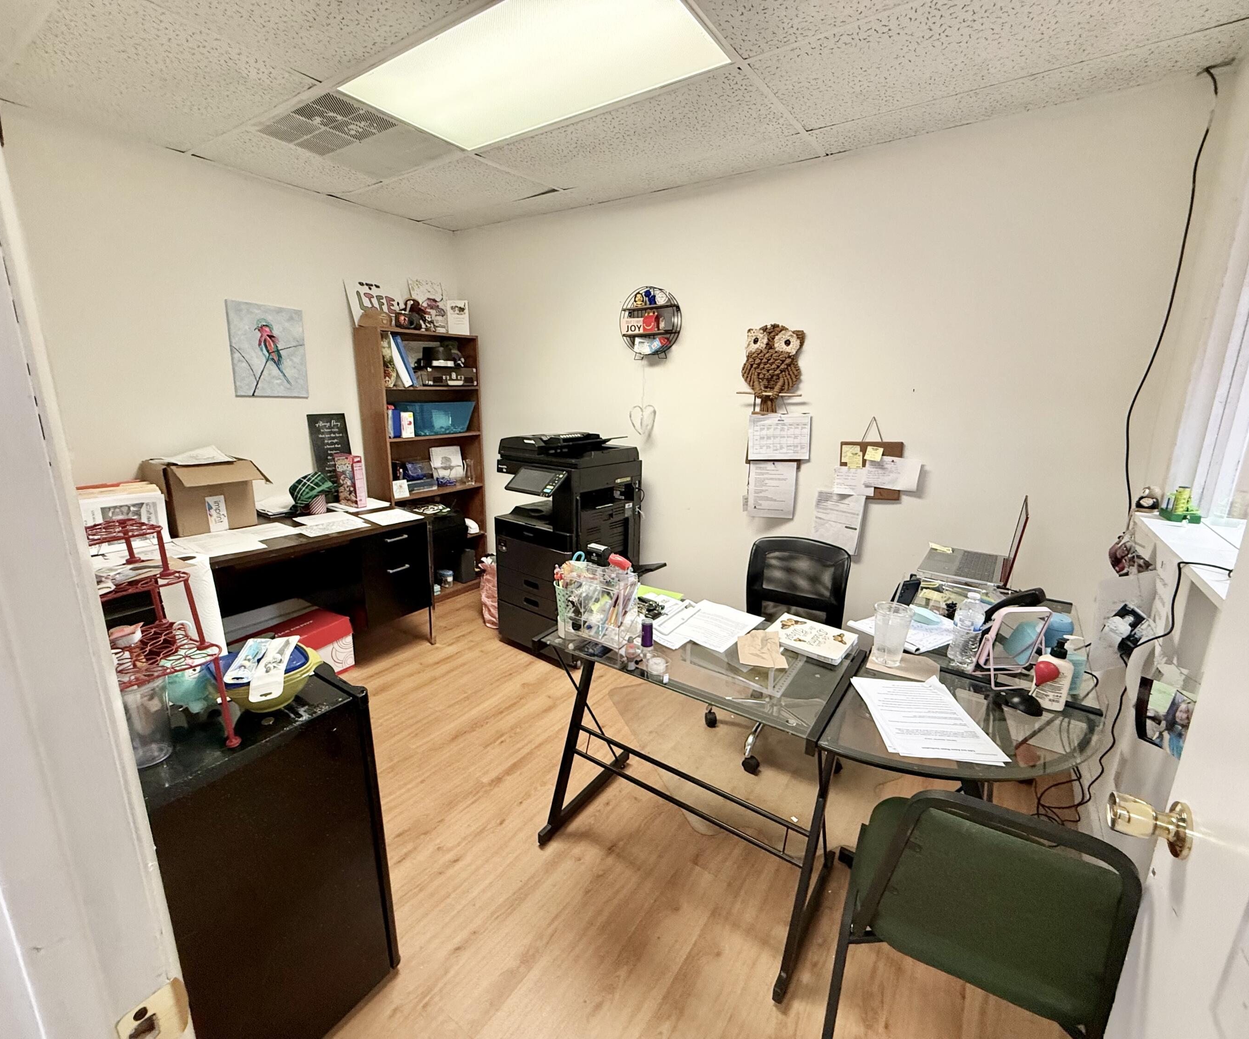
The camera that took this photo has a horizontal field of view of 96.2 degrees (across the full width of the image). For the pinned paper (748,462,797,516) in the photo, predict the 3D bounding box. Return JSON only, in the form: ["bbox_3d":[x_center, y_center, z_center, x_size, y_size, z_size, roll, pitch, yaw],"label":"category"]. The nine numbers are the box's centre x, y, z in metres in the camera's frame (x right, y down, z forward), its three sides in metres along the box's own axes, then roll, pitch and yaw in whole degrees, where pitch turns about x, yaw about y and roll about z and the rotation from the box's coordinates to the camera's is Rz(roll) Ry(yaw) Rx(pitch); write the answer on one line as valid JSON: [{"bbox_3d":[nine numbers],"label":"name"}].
[{"bbox_3d":[0.726,-0.141,2.753,0.222,0.280,0.015,10,17,33],"label":"pinned paper"}]

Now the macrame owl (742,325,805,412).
[{"bbox_3d":[0.690,-0.707,2.638,0.300,0.410,0.070,10,17,33],"label":"macrame owl"}]

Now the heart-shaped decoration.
[{"bbox_3d":[0.101,-0.540,3.074,0.172,0.170,0.015,10,16,33],"label":"heart-shaped decoration"}]

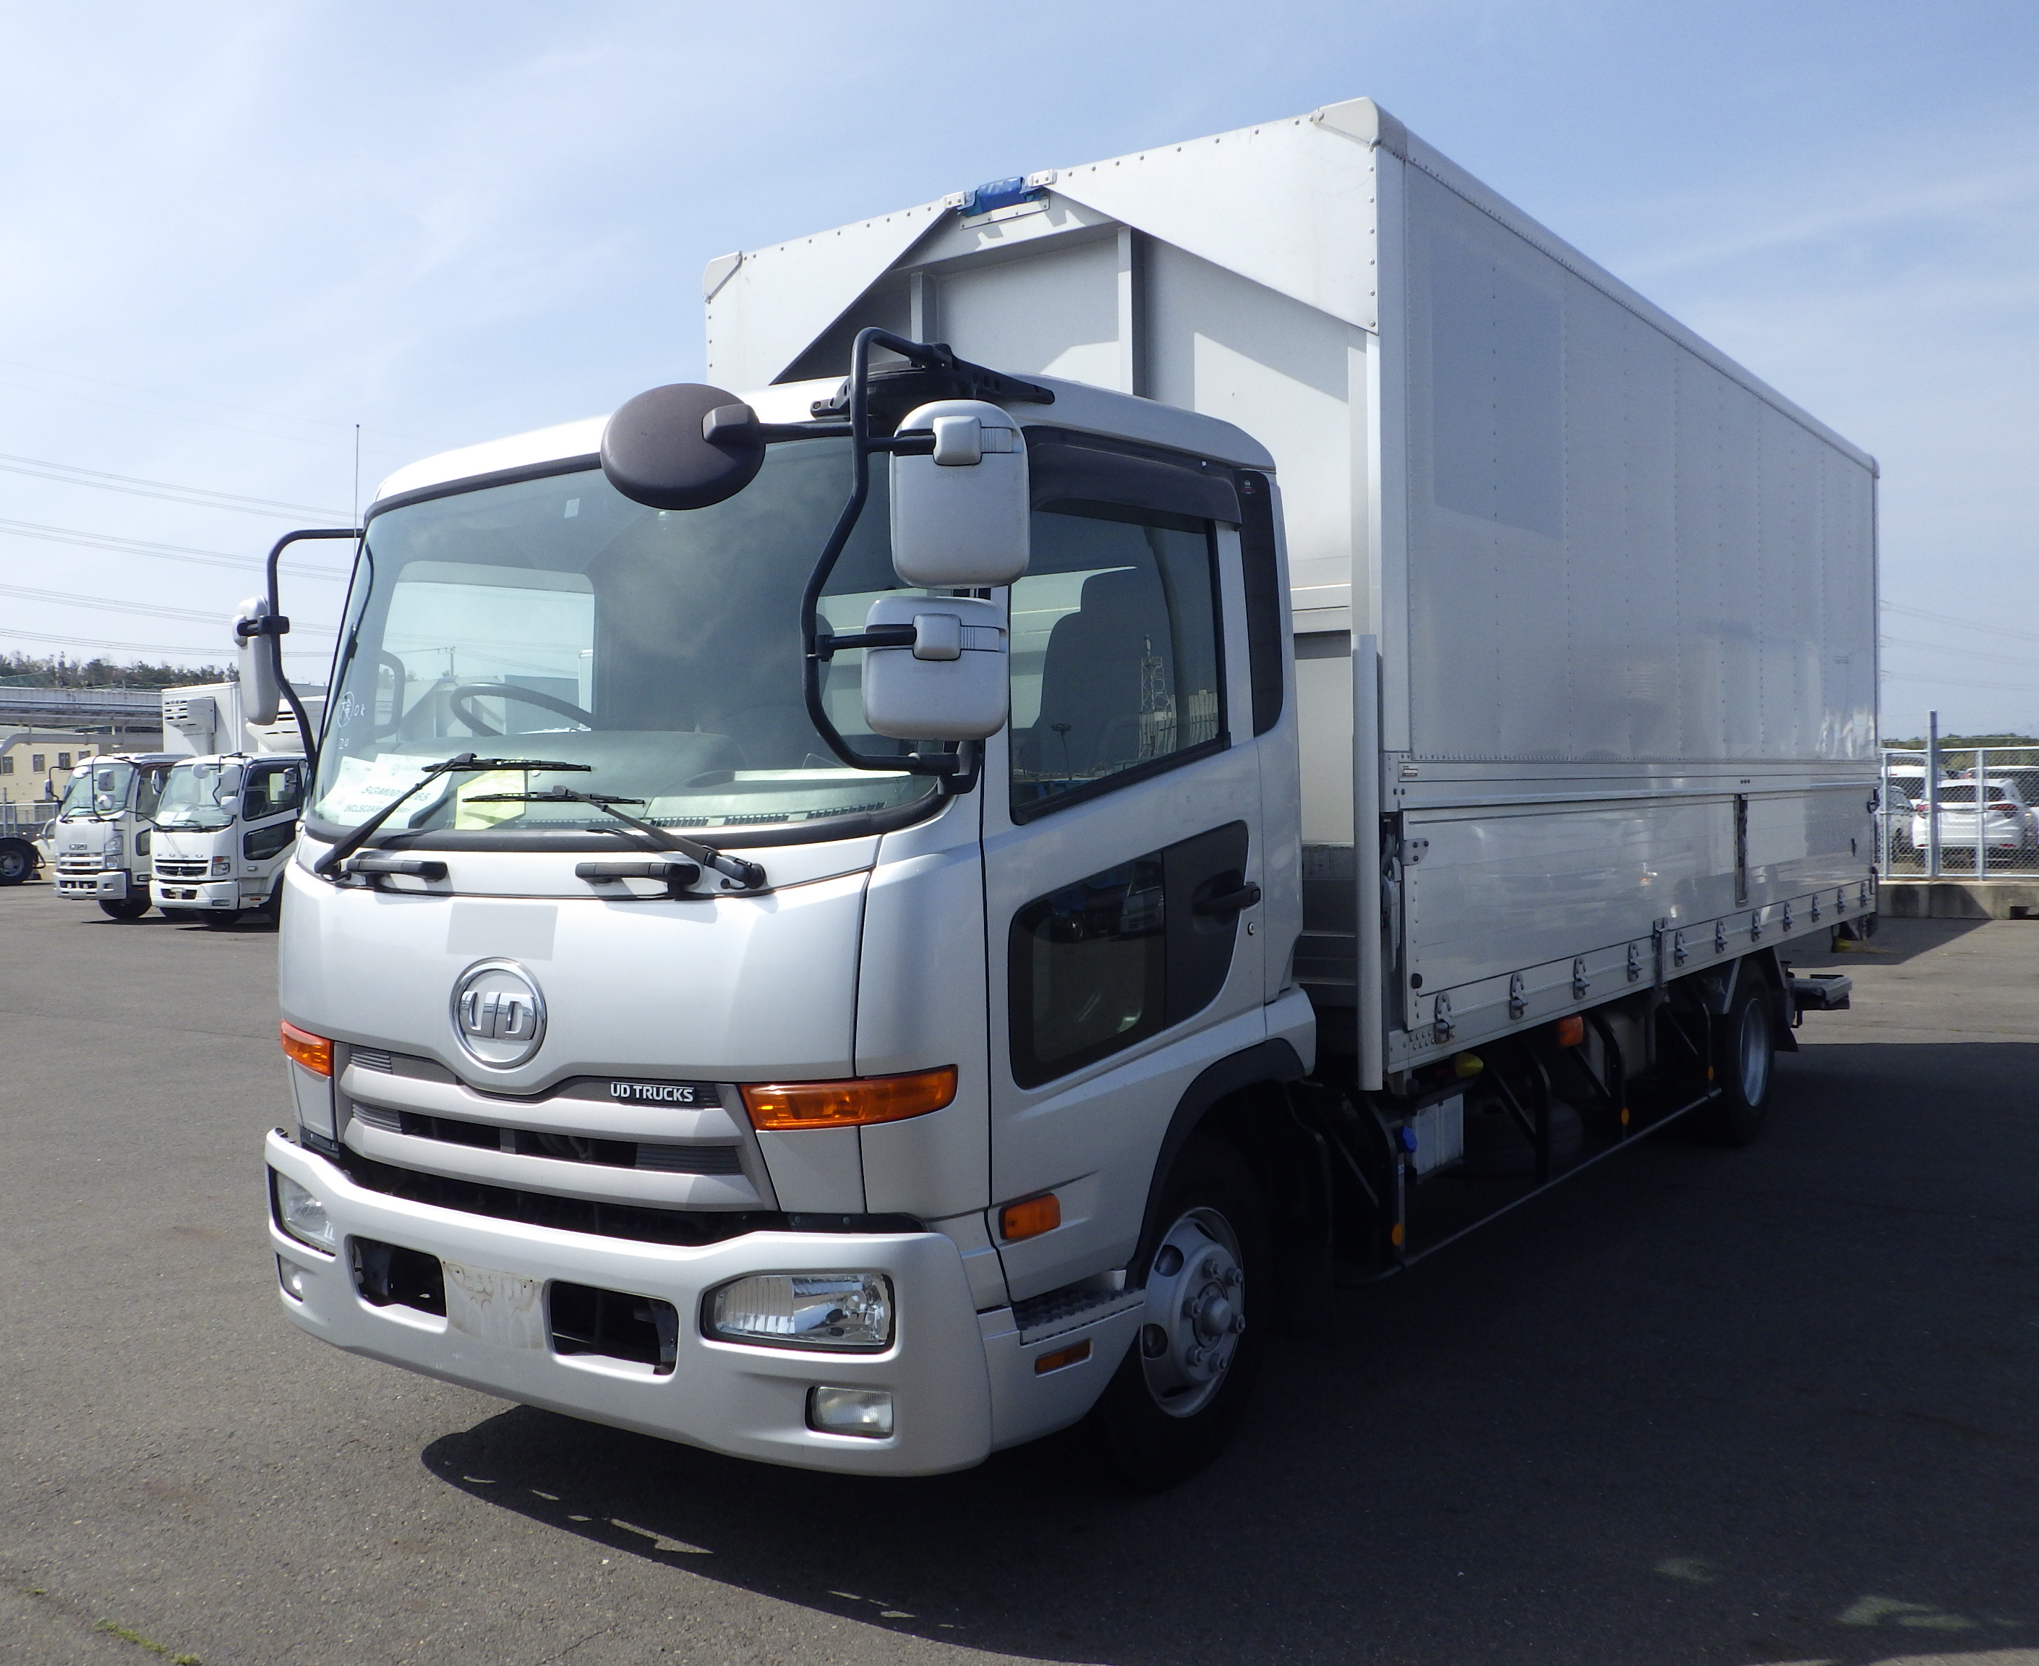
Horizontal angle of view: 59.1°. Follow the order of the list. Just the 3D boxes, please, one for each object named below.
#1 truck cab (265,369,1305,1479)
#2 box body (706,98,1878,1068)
[{"bbox_3d":[-0.649,0.043,4.292,2.195,2.156,1.513,0,2,36],"label":"truck cab"},{"bbox_3d":[1.809,-0.694,7.723,2.321,2.425,6.381,0,2,36],"label":"box body"}]

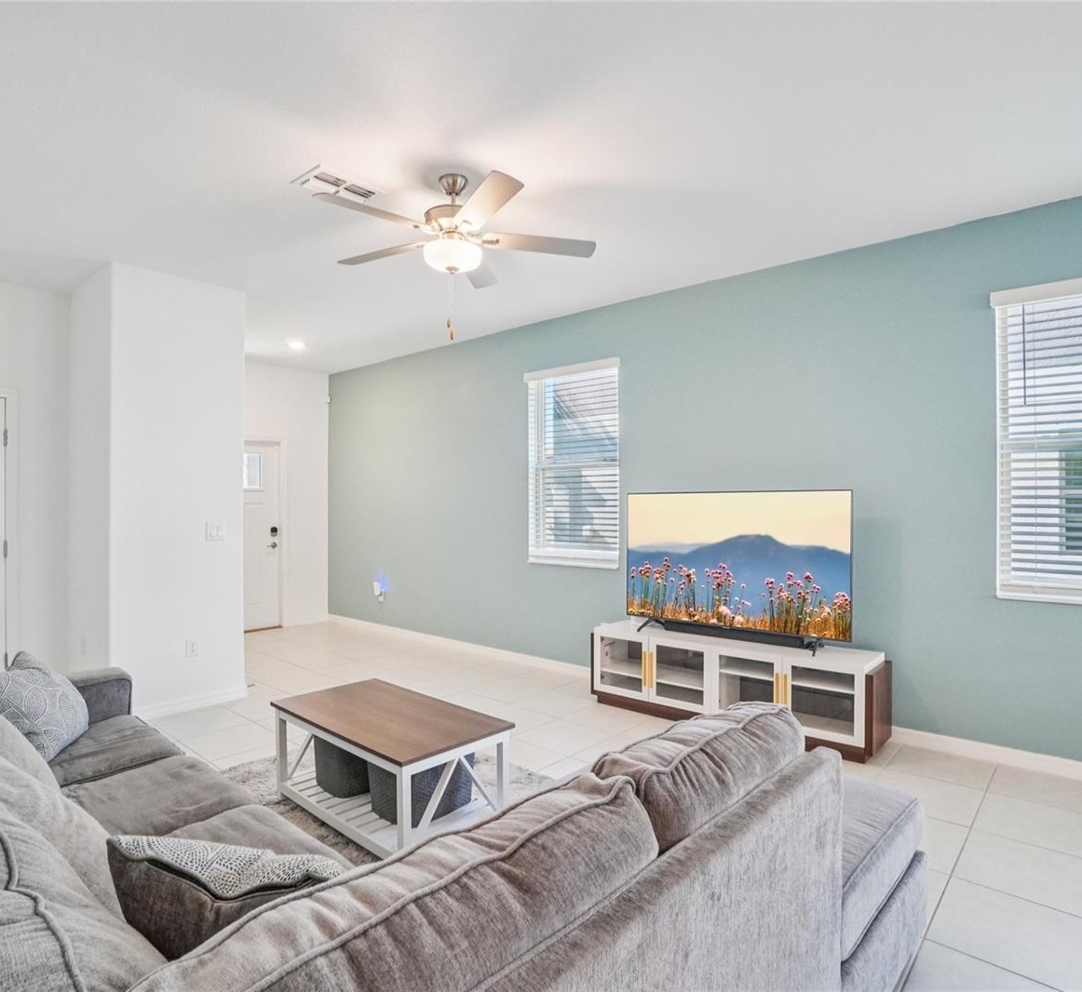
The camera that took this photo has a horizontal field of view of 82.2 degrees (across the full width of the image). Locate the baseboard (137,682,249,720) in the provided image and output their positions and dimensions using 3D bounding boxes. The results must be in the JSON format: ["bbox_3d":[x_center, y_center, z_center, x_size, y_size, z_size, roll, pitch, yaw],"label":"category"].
[{"bbox_3d":[-2.325,1.360,4.060,0.020,0.095,0.800,0,-1,42],"label":"baseboard"}]

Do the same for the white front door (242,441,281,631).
[{"bbox_3d":[-3.139,0.424,6.352,0.050,2.030,0.910,0,-1,40],"label":"white front door"}]

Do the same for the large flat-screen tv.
[{"bbox_3d":[1.192,0.407,3.945,1.460,0.860,0.090,0,-1,39],"label":"large flat-screen tv"}]

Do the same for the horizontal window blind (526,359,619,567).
[{"bbox_3d":[0.237,-0.240,4.984,0.930,1.600,0.100,0,-1,39],"label":"horizontal window blind"}]

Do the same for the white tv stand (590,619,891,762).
[{"bbox_3d":[1.171,1.155,3.925,1.770,0.495,0.420,0,-1,39],"label":"white tv stand"}]

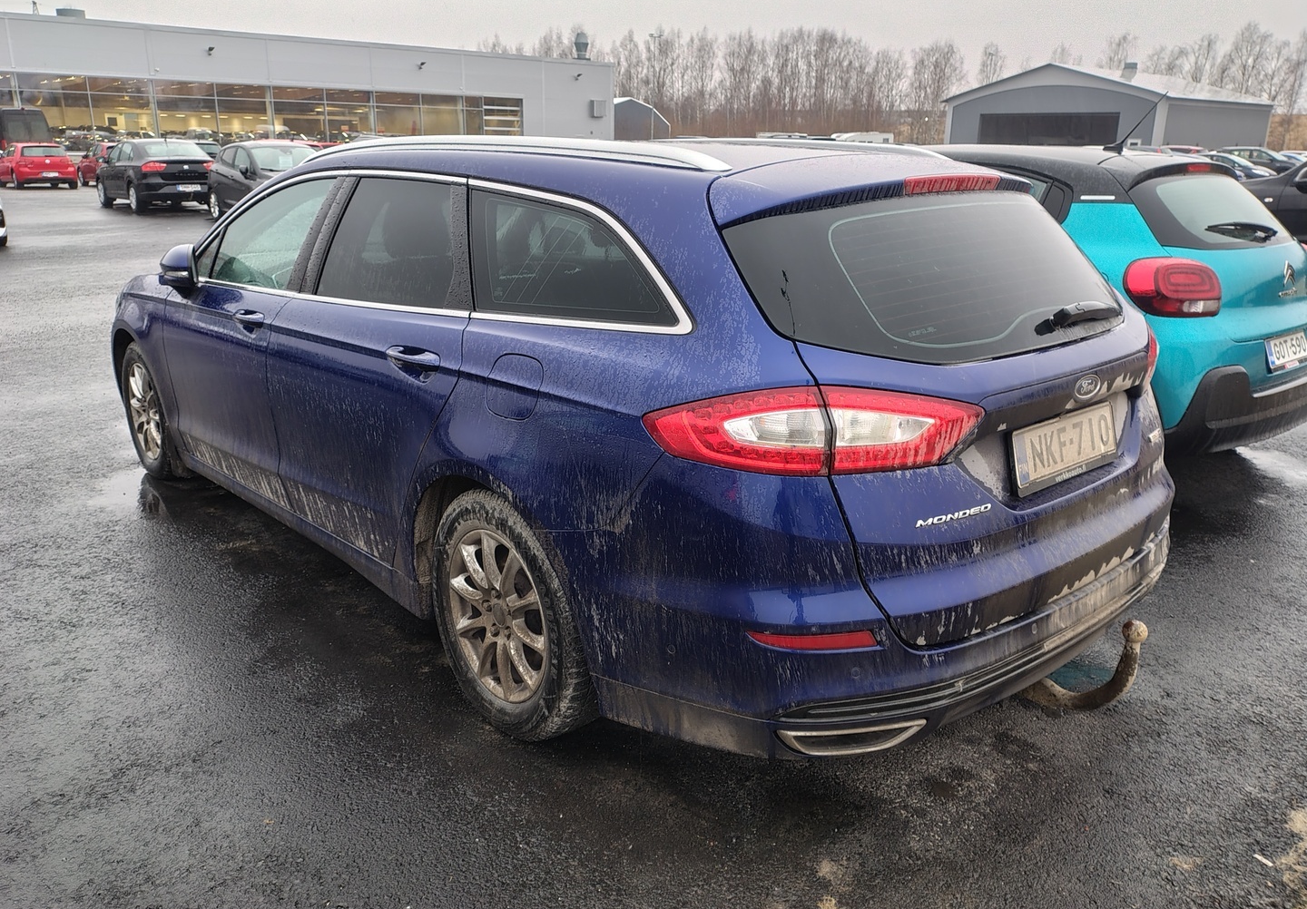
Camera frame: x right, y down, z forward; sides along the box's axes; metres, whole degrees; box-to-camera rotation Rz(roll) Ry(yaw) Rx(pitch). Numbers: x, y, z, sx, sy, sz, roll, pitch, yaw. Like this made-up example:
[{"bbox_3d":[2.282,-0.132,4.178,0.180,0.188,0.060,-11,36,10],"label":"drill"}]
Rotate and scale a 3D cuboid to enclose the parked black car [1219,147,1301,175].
[{"bbox_3d":[34.028,-16.426,53.000,1.800,1.520,4.400,-13,22,-35],"label":"parked black car"}]

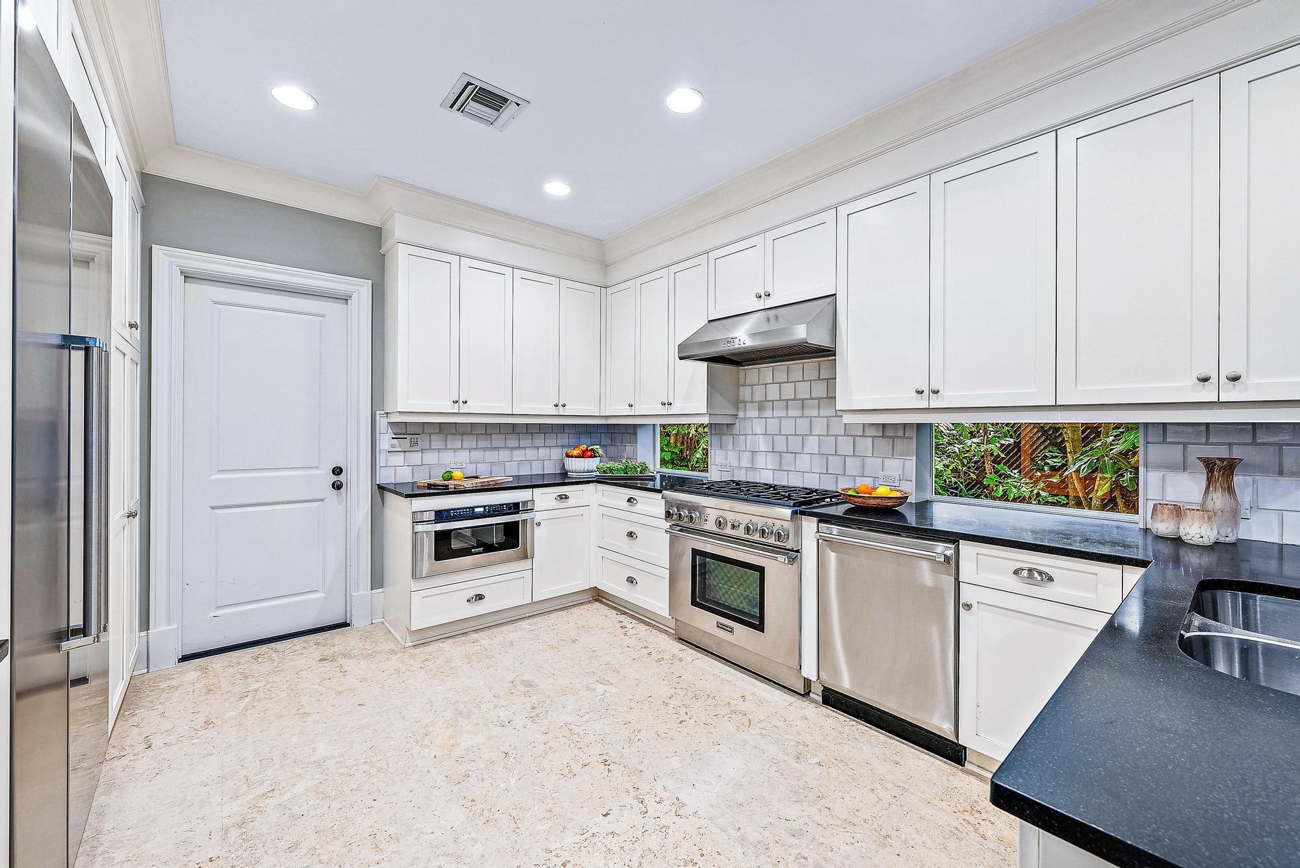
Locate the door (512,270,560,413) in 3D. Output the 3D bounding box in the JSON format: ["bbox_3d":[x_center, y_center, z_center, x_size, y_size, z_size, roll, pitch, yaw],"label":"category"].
[{"bbox_3d":[-0.854,-0.672,3.802,0.382,1.055,0.025,0,1,-40],"label":"door"}]

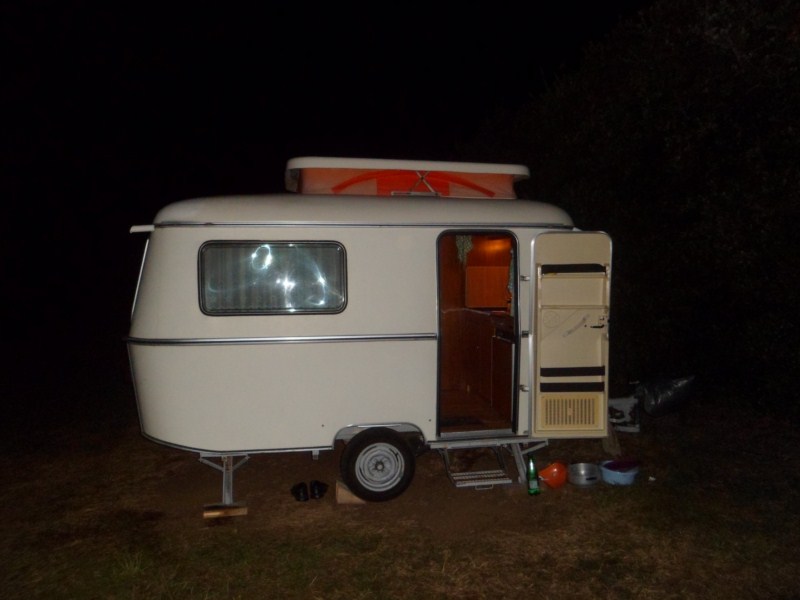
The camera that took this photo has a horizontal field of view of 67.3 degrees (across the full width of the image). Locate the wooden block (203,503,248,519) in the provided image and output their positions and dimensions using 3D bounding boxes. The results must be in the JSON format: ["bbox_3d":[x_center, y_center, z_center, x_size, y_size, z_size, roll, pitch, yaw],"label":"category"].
[{"bbox_3d":[-1.222,1.484,4.247,0.310,0.050,0.130,0,4,-9],"label":"wooden block"}]

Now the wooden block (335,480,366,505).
[{"bbox_3d":[-0.366,1.412,4.479,0.215,0.170,0.120,0,4,-9],"label":"wooden block"}]

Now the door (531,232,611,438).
[{"bbox_3d":[1.299,0.268,4.593,0.610,1.560,0.100,0,4,-3],"label":"door"}]

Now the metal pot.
[{"bbox_3d":[1.511,1.421,4.904,0.260,0.115,0.260,0,4,0],"label":"metal pot"}]

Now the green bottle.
[{"bbox_3d":[1.033,1.345,4.625,0.087,0.297,0.087,0,4,-9],"label":"green bottle"}]

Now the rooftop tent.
[{"bbox_3d":[-0.028,-0.922,5.145,1.850,0.320,1.260,0,4,-9],"label":"rooftop tent"}]

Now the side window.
[{"bbox_3d":[-0.907,-0.158,4.327,1.030,0.535,0.040,0,0,-9],"label":"side window"}]

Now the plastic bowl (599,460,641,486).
[{"bbox_3d":[1.797,1.413,4.901,0.310,0.135,0.310,0,4,0],"label":"plastic bowl"}]

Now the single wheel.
[{"bbox_3d":[-0.178,1.216,4.529,0.560,0.560,0.150,0,4,-9],"label":"single wheel"}]

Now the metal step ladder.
[{"bbox_3d":[0.695,1.240,4.523,0.800,0.290,0.340,0,4,-9],"label":"metal step ladder"}]

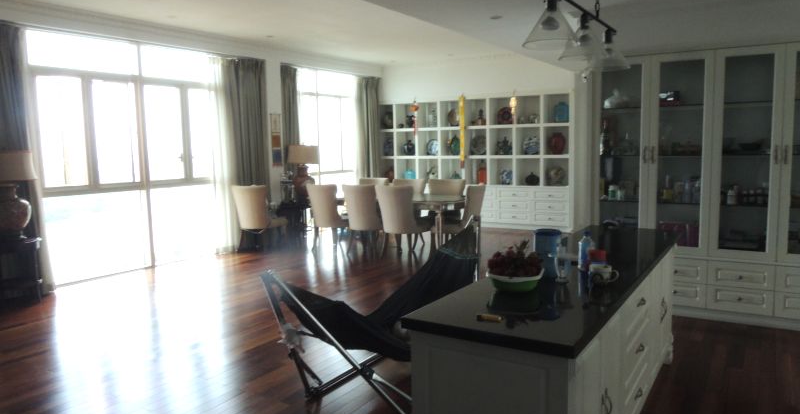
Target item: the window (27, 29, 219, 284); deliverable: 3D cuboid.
[{"bbox_3d":[-3.430,-0.649,7.457,0.120,2.970,2.680,3,7,33],"label":"window"}]

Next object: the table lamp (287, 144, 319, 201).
[{"bbox_3d":[-1.663,-0.586,9.603,0.520,0.950,0.520,-1,6,0],"label":"table lamp"}]

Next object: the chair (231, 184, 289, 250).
[{"bbox_3d":[-2.171,0.160,8.864,0.590,1.000,0.660,1,7,24],"label":"chair"}]

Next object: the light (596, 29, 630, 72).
[{"bbox_3d":[1.277,-0.963,3.384,0.250,0.240,0.250,3,7,33],"label":"light"}]

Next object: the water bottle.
[{"bbox_3d":[1.061,0.250,3.151,0.073,0.220,0.073,3,7,33],"label":"water bottle"}]

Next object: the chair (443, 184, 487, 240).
[{"bbox_3d":[0.892,0.179,8.034,0.630,1.020,0.540,3,7,33],"label":"chair"}]

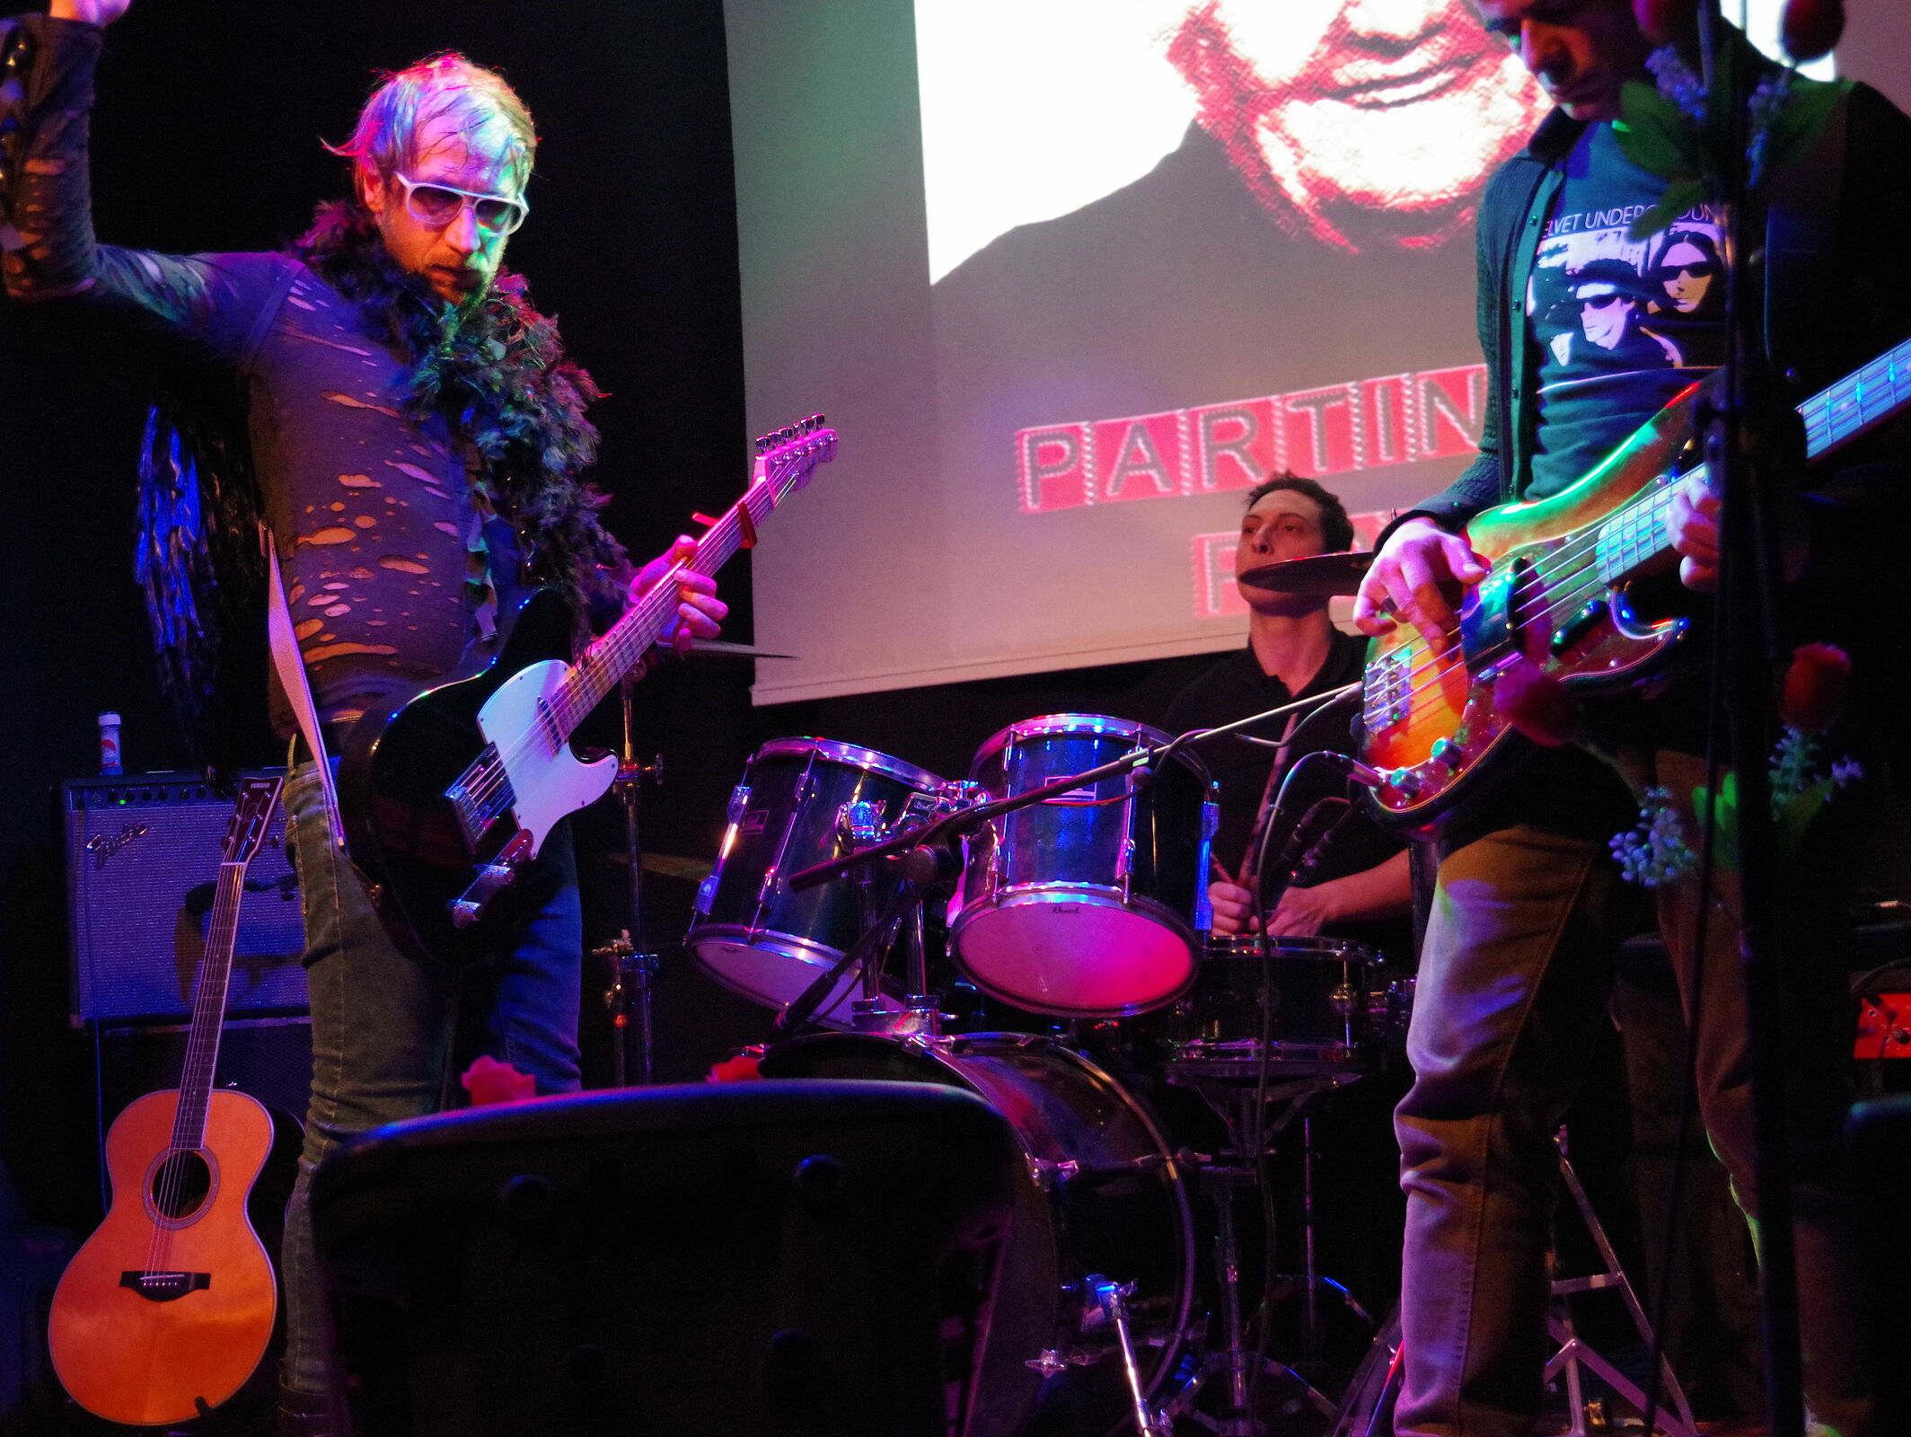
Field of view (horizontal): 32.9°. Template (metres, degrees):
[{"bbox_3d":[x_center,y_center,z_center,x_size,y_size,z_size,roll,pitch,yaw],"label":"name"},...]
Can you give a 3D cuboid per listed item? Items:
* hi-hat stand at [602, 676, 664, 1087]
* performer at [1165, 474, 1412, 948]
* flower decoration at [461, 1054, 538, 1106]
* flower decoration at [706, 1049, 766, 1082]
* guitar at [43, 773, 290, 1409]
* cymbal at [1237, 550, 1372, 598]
[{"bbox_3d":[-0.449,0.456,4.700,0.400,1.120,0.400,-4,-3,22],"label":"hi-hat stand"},{"bbox_3d":[0.500,0.300,4.970,0.650,1.370,0.800,-4,-3,22],"label":"performer"},{"bbox_3d":[-0.437,0.352,3.100,0.080,0.075,0.075,-3,-3,0],"label":"flower decoration"},{"bbox_3d":[-0.255,0.406,3.750,0.080,0.075,0.075,-3,-3,0],"label":"flower decoration"},{"bbox_3d":[-1.118,0.562,4.900,0.405,1.030,0.125,-3,-22,22],"label":"guitar"},{"bbox_3d":[0.597,-0.204,4.450,0.420,0.045,0.420,-3,-6,0],"label":"cymbal"}]

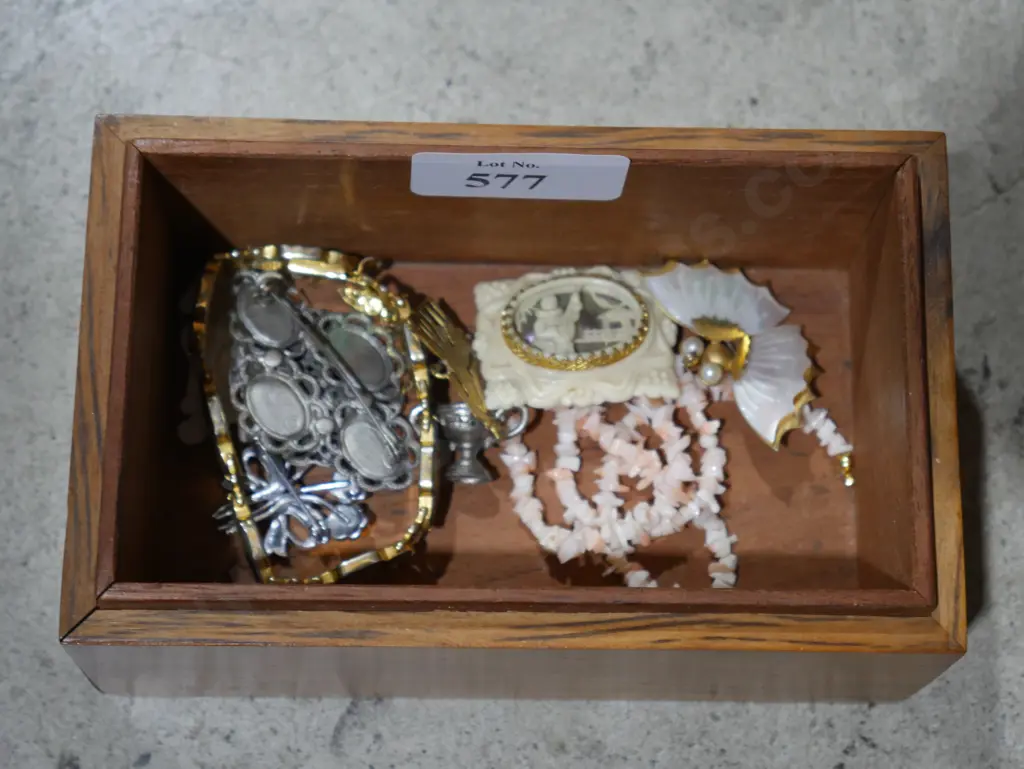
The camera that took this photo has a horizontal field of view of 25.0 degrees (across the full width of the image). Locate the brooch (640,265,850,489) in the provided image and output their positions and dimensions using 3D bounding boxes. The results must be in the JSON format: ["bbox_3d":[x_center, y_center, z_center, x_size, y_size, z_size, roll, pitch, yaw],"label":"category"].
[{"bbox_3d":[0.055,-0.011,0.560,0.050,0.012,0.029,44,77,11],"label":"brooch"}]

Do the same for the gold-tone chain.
[{"bbox_3d":[-0.046,0.007,0.550,0.056,0.016,0.081,-4,73,-3],"label":"gold-tone chain"}]

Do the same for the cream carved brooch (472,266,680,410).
[{"bbox_3d":[0.016,-0.010,0.556,0.048,0.009,0.035,-2,68,-3],"label":"cream carved brooch"}]

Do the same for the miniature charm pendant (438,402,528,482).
[{"bbox_3d":[-0.009,0.013,0.486,0.025,0.011,0.016,1,74,-2],"label":"miniature charm pendant"}]

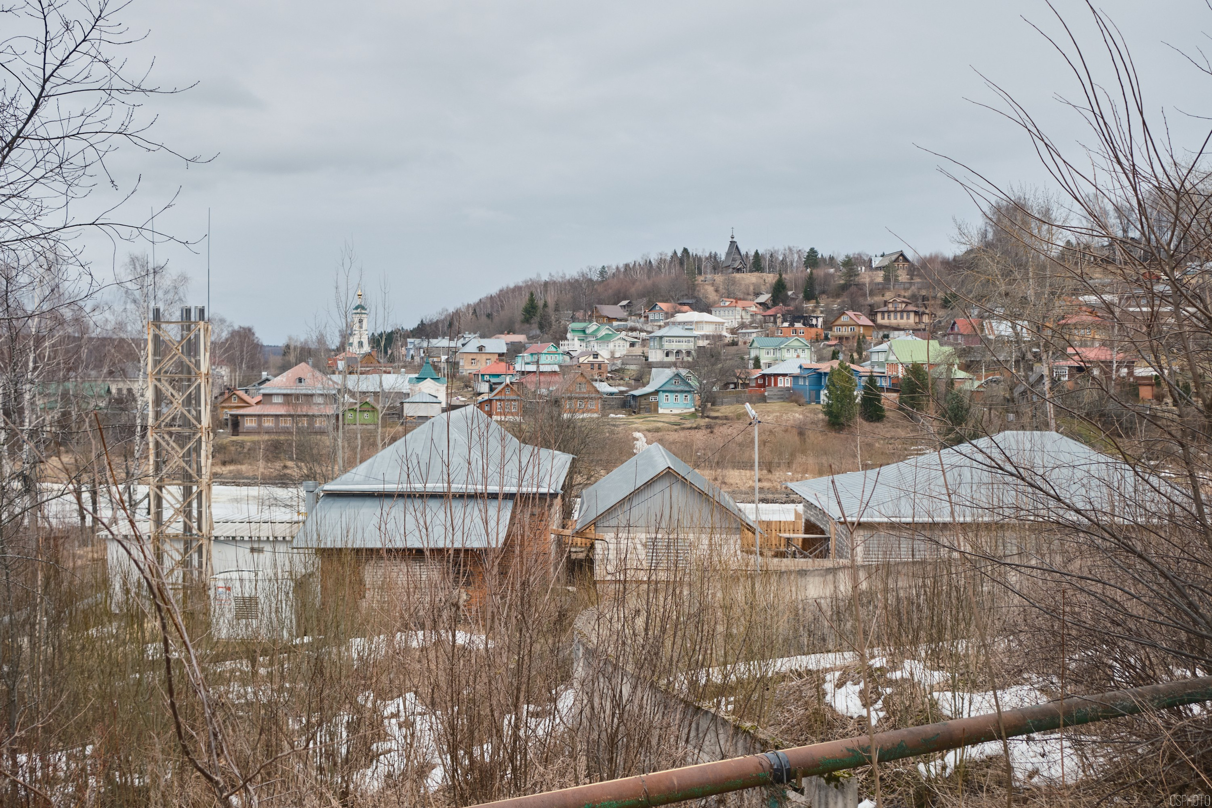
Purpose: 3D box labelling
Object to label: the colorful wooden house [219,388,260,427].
[{"bbox_3d":[-65.630,0.830,211.330,6.400,6.600,8.500,0,3,-9],"label":"colorful wooden house"}]

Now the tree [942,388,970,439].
[{"bbox_3d":[50.482,1.433,170.000,4.100,7.400,4.100,0,1,0],"label":"tree"}]

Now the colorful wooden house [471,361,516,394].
[{"bbox_3d":[-22.380,-5.430,241.540,8.500,6.500,8.000,0,3,-4],"label":"colorful wooden house"}]

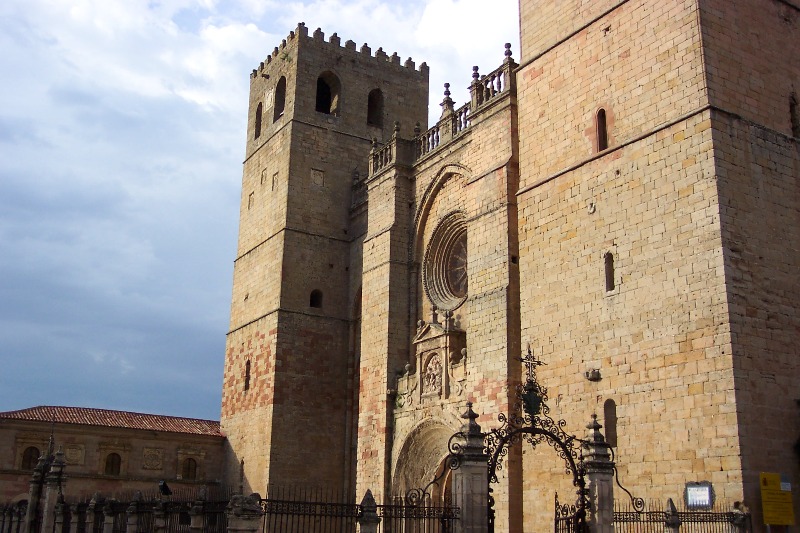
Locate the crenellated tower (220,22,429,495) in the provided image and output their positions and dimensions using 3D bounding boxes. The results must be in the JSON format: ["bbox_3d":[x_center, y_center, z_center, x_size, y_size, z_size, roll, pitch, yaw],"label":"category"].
[{"bbox_3d":[-6.442,1.064,72.678,12.720,39.740,11.832,10,-18,-29],"label":"crenellated tower"}]

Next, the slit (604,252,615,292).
[{"bbox_3d":[8.603,0.209,34.164,0.340,1.680,0.516,10,-18,-29],"label":"slit"}]

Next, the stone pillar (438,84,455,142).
[{"bbox_3d":[3.218,-10.369,57.581,0.800,4.296,1.392,10,-18,-29],"label":"stone pillar"}]

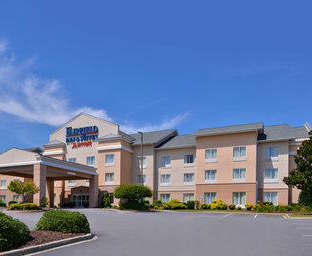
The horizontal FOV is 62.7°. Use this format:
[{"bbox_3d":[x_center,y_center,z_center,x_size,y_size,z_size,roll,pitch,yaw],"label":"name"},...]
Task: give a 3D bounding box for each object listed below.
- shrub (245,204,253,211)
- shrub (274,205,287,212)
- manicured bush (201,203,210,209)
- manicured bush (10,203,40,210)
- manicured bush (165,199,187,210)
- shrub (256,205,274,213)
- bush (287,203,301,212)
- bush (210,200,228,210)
[{"bbox_3d":[11.219,9.615,31.000,0.910,0.750,0.850,-3,-9,19],"label":"shrub"},{"bbox_3d":[13.860,8.962,28.500,1.310,0.890,1.050,-3,-9,19],"label":"shrub"},{"bbox_3d":[6.335,9.928,32.500,1.140,0.790,0.950,-3,-9,19],"label":"manicured bush"},{"bbox_3d":[-13.274,7.988,26.000,3.190,0.780,1.800,-3,-9,19],"label":"manicured bush"},{"bbox_3d":[2.628,10.330,34.500,3.040,1.440,2.000,-3,-9,19],"label":"manicured bush"},{"bbox_3d":[12.192,9.025,28.700,2.140,0.940,1.400,-3,-9,19],"label":"shrub"},{"bbox_3d":[15.308,8.906,28.500,1.530,1.000,1.150,-3,-9,19],"label":"bush"},{"bbox_3d":[7.888,9.615,31.800,2.190,1.220,1.750,-3,-9,19],"label":"bush"}]

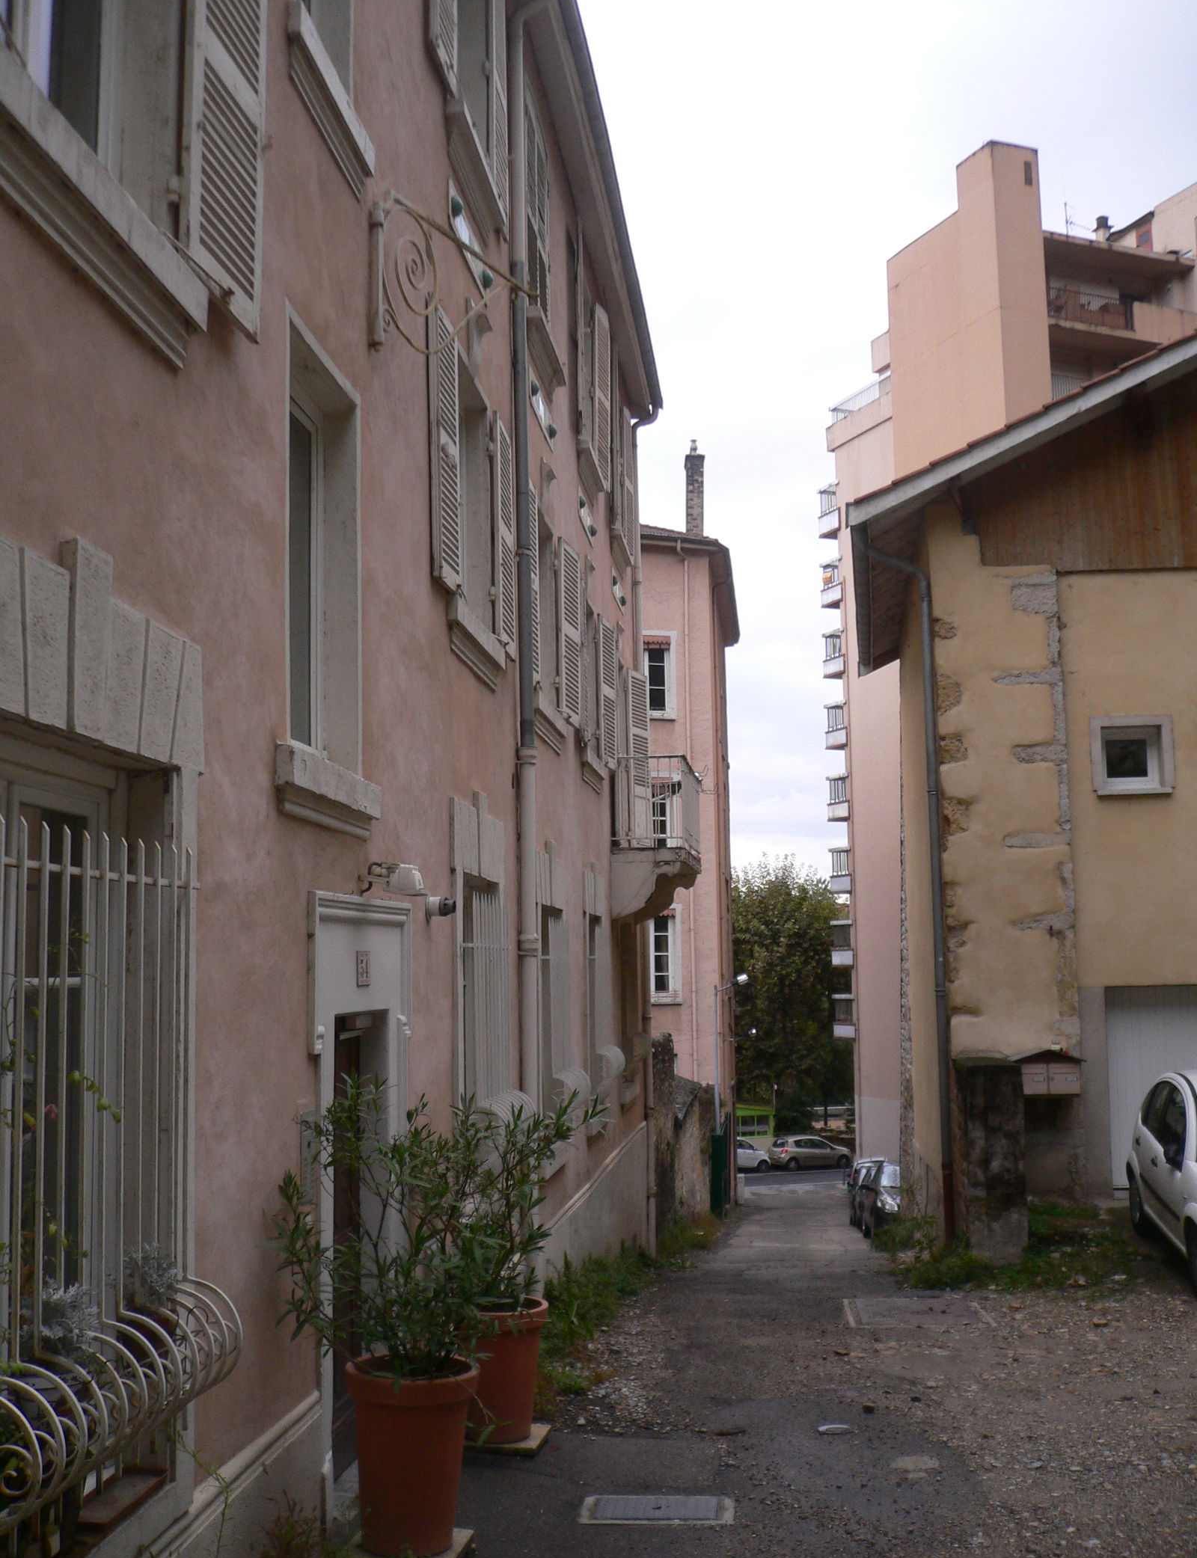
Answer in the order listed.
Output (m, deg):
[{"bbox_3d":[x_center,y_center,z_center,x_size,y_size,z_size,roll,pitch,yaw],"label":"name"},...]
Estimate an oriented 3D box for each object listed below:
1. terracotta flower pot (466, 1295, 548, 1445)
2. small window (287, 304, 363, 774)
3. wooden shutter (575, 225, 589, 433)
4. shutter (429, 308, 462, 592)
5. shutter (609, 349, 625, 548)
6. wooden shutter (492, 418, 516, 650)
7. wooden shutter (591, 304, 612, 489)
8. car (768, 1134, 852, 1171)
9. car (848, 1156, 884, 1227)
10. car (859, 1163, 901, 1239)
[{"bbox_3d":[-0.513,3.102,8.466,0.520,0.658,0.520,-1,-7,0],"label":"terracotta flower pot"},{"bbox_3d":[-1.209,-0.899,6.639,0.200,1.680,1.080,-2,-7,6],"label":"small window"},{"bbox_3d":[-0.171,-4.369,15.961,0.050,1.950,0.545,-1,-7,-1],"label":"wooden shutter"},{"bbox_3d":[-0.827,-1.773,8.768,0.070,1.500,0.580,-2,-7,6],"label":"shutter"},{"bbox_3d":[0.220,-3.902,18.839,0.070,1.950,0.580,-2,-7,6],"label":"shutter"},{"bbox_3d":[-0.641,-1.641,11.077,0.050,1.560,0.540,-2,-7,7],"label":"wooden shutter"},{"bbox_3d":[0.046,-4.172,17.580,0.050,1.930,0.557,-3,-7,16],"label":"wooden shutter"},{"bbox_3d":[9.513,16.606,72.000,4.000,1.490,1.750,1,-7,-19],"label":"car"},{"bbox_3d":[6.537,9.277,36.600,1.750,1.520,4.200,-2,-12,6],"label":"car"},{"bbox_3d":[6.038,8.129,31.539,1.700,1.480,3.950,-2,-13,6],"label":"car"}]

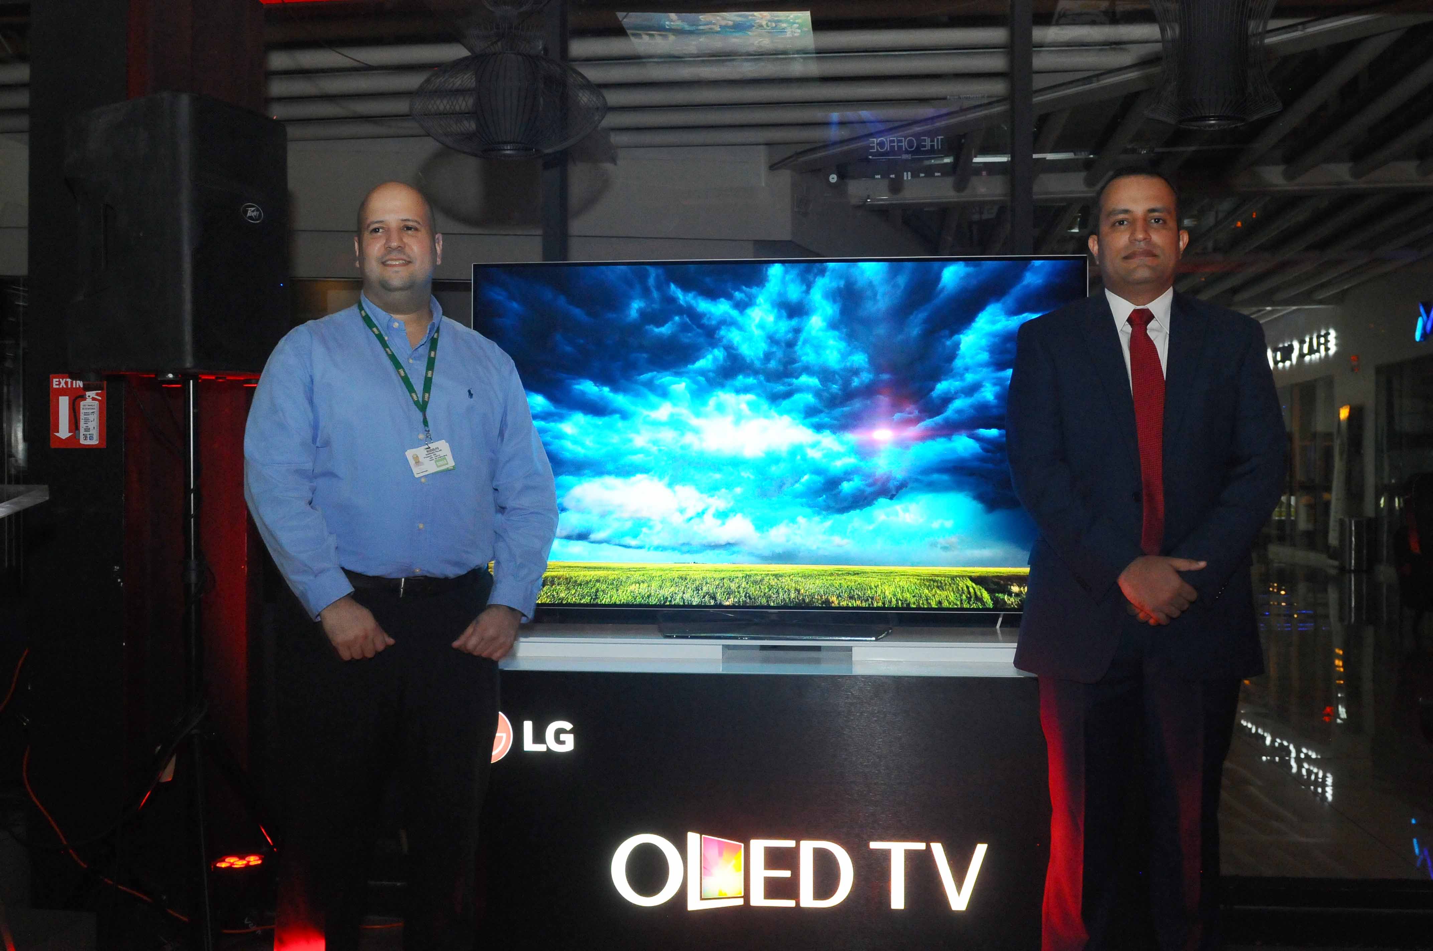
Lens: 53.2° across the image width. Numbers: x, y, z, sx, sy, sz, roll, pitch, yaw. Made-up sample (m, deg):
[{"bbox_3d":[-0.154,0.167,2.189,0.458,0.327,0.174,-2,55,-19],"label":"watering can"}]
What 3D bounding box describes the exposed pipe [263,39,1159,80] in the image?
[{"bbox_3d":[-0.120,-2.380,8.170,5.300,0.125,0.125,0,0,7],"label":"exposed pipe"}]

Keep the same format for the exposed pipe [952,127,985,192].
[{"bbox_3d":[1.900,-2.380,10.750,0.120,0.120,2.200,0,0,7],"label":"exposed pipe"}]

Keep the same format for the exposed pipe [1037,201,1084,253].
[{"bbox_3d":[3.350,-2.380,14.200,0.120,0.120,3.300,0,0,7],"label":"exposed pipe"}]

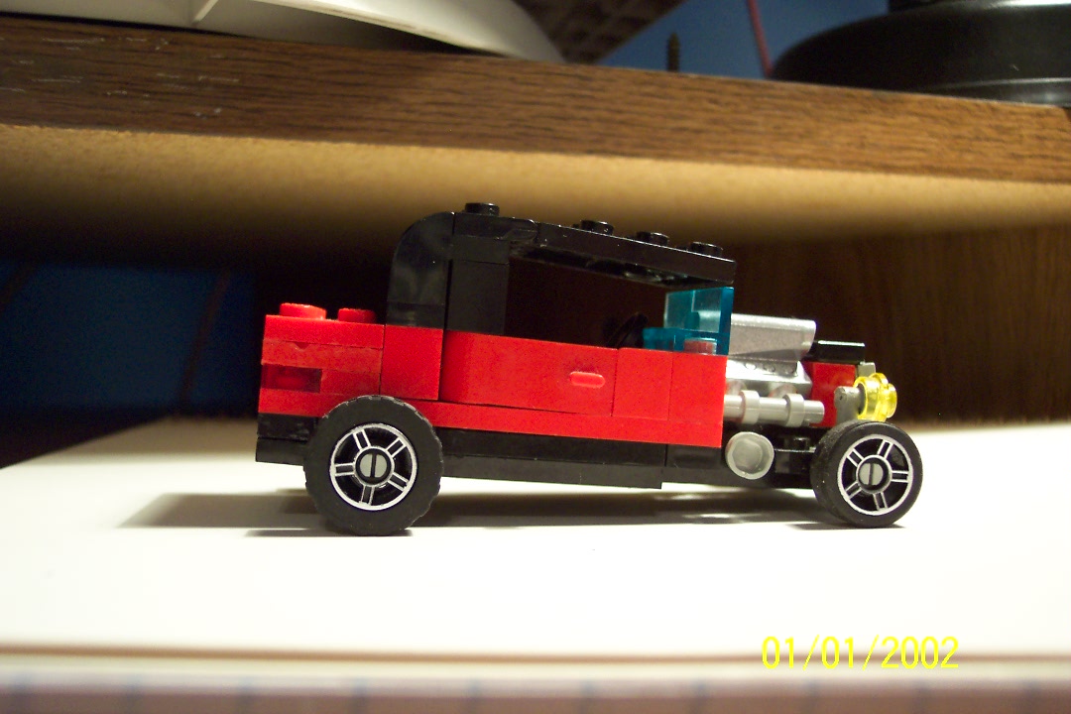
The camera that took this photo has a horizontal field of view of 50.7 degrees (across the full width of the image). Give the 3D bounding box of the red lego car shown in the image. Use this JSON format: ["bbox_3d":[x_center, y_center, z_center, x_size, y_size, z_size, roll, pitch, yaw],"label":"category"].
[{"bbox_3d":[0.006,0.000,0.172,0.092,0.044,0.048,0,2,-7],"label":"red lego car"}]

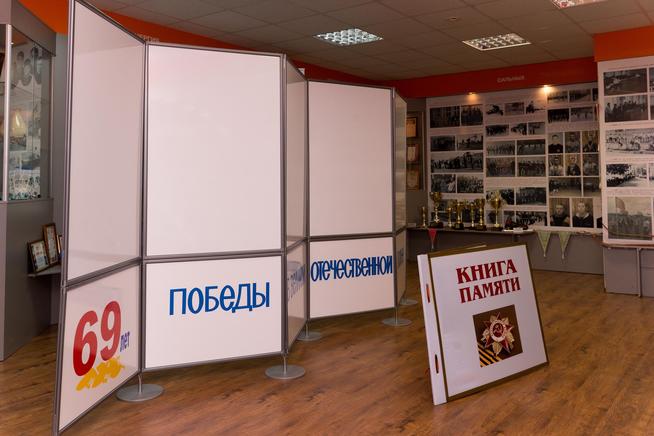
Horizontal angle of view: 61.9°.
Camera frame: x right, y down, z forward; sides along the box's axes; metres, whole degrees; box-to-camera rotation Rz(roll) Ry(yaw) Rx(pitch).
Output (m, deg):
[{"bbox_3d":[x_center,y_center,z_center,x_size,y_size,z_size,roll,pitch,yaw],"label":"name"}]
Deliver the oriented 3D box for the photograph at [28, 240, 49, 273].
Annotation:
[{"bbox_3d":[-2.300,0.308,4.361,0.025,0.250,0.330,-14,6,-12],"label":"photograph"}]

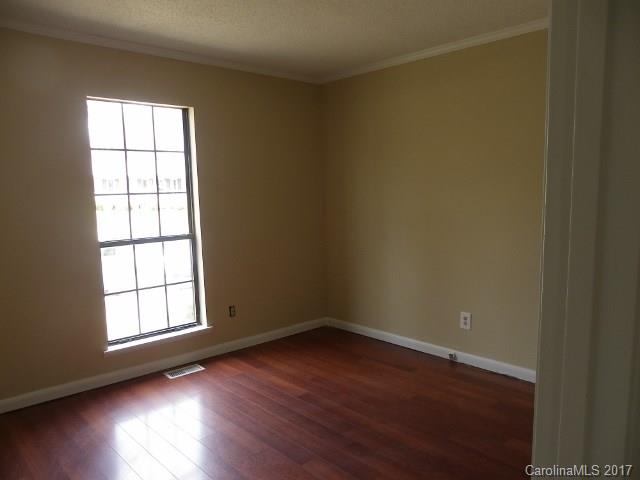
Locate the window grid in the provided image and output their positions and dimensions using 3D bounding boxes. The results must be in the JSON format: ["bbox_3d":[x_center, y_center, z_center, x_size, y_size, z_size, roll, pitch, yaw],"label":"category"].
[{"bbox_3d":[-1.312,-0.132,3.661,0.790,1.750,0.060,-6,8,-42],"label":"window grid"}]

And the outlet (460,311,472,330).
[{"bbox_3d":[1.118,0.624,3.691,0.014,0.122,0.078,-6,8,-42],"label":"outlet"}]

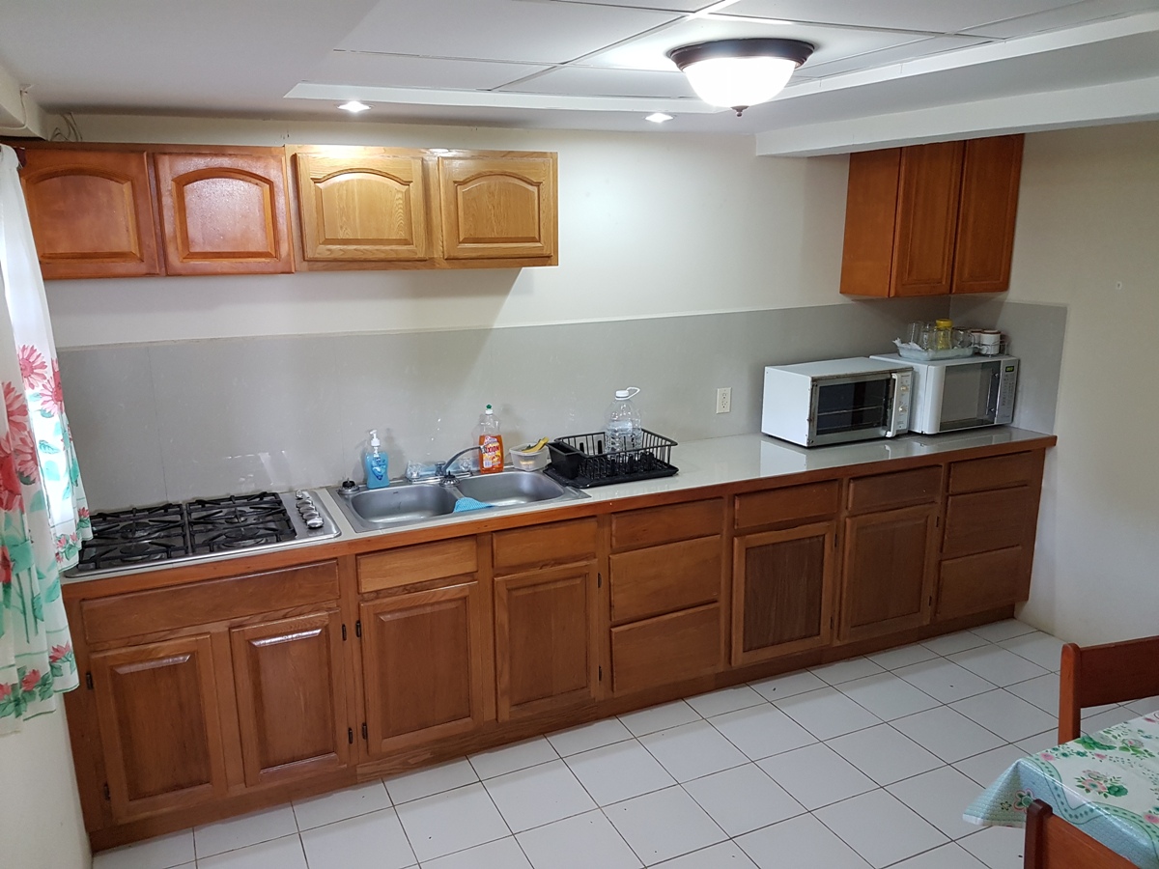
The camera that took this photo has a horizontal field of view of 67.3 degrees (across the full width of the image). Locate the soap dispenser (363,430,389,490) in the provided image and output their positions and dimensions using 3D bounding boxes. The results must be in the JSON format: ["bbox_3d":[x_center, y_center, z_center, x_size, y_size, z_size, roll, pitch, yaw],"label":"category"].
[{"bbox_3d":[-0.743,0.088,3.191,0.079,0.207,0.045,-5,13,-21],"label":"soap dispenser"}]

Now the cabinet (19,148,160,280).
[{"bbox_3d":[-1.472,-0.664,2.637,0.348,0.369,0.309,-6,14,-24],"label":"cabinet"}]

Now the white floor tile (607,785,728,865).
[{"bbox_3d":[0.267,1.224,2.742,0.298,0.010,0.298,-6,14,-24],"label":"white floor tile"}]

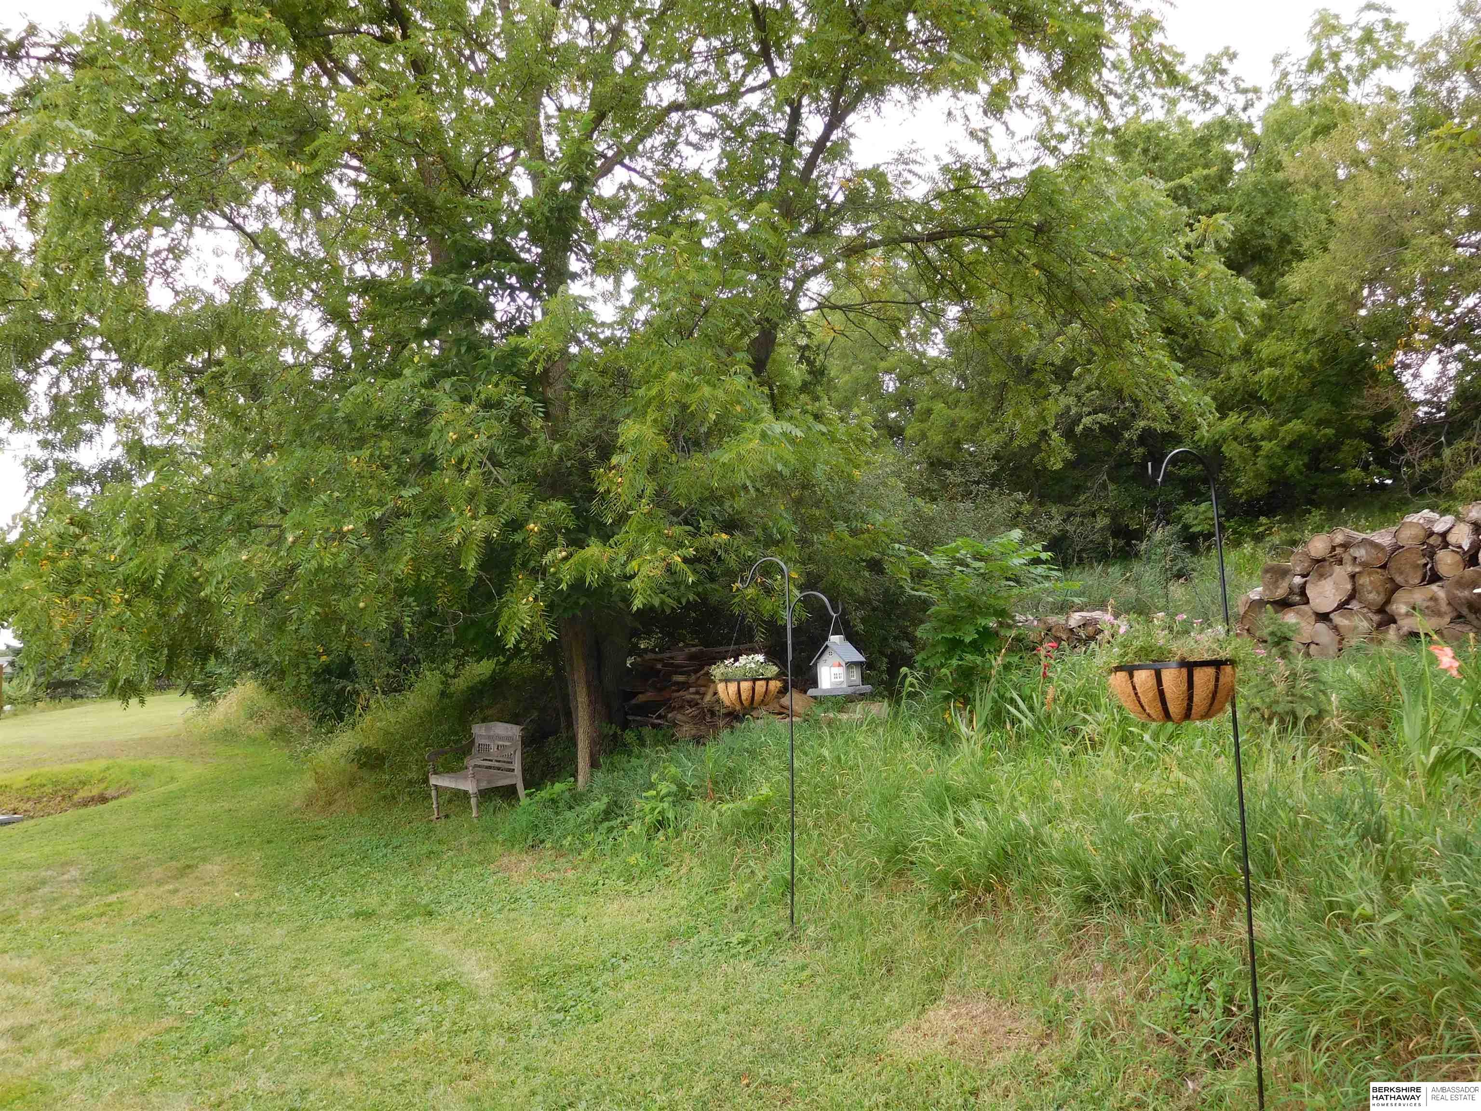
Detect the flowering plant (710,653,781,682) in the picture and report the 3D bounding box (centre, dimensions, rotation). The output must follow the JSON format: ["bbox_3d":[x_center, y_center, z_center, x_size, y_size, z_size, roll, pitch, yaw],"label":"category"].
[{"bbox_3d":[0.031,0.666,6.350,0.410,0.170,0.380,-2,-6,0],"label":"flowering plant"}]

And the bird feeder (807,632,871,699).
[{"bbox_3d":[0.586,0.647,6.300,0.275,0.340,0.275,-6,-8,35],"label":"bird feeder"}]

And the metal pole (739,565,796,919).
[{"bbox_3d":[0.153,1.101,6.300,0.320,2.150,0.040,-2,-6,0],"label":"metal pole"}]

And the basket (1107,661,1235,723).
[{"bbox_3d":[1.303,0.411,3.220,0.350,0.178,0.350,-4,-7,22],"label":"basket"}]

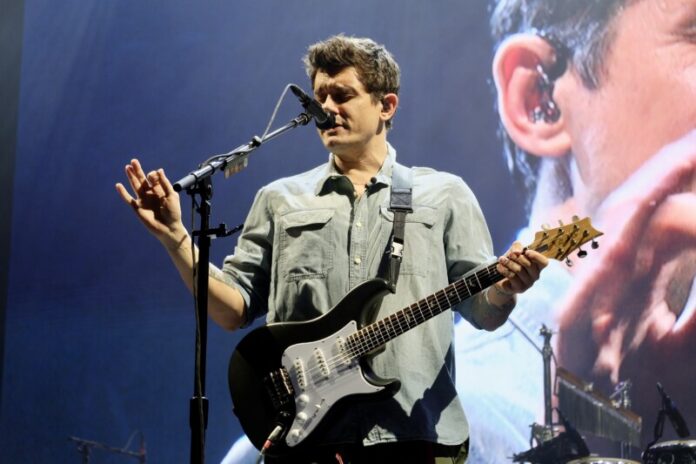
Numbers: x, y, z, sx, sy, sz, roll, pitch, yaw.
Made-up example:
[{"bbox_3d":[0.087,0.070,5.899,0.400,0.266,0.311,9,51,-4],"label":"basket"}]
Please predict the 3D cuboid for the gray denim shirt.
[{"bbox_3d":[0.027,0.151,5.500,0.615,0.745,0.320,-2,-16,11],"label":"gray denim shirt"}]

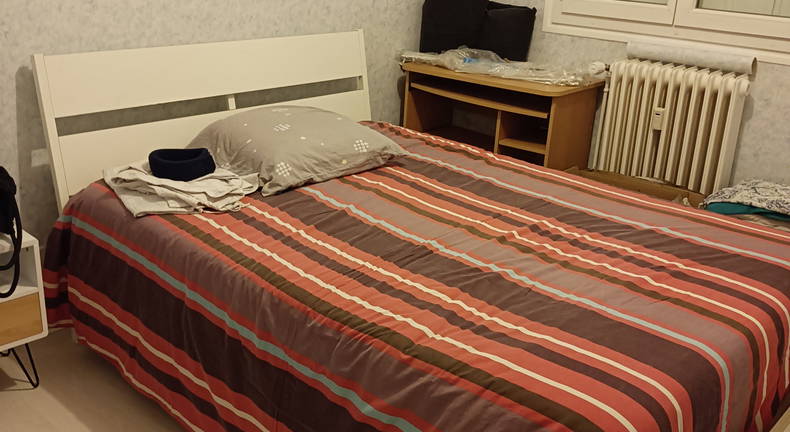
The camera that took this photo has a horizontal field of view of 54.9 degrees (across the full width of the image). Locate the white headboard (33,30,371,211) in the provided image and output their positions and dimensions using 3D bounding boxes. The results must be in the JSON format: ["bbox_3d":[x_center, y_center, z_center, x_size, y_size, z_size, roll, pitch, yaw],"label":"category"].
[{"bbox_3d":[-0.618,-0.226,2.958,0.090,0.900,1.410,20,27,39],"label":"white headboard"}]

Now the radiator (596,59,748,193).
[{"bbox_3d":[1.088,-0.230,3.140,0.550,0.760,0.130,20,27,39],"label":"radiator"}]

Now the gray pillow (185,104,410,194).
[{"bbox_3d":[-0.368,-0.290,2.797,0.480,0.180,0.690,20,27,39],"label":"gray pillow"}]

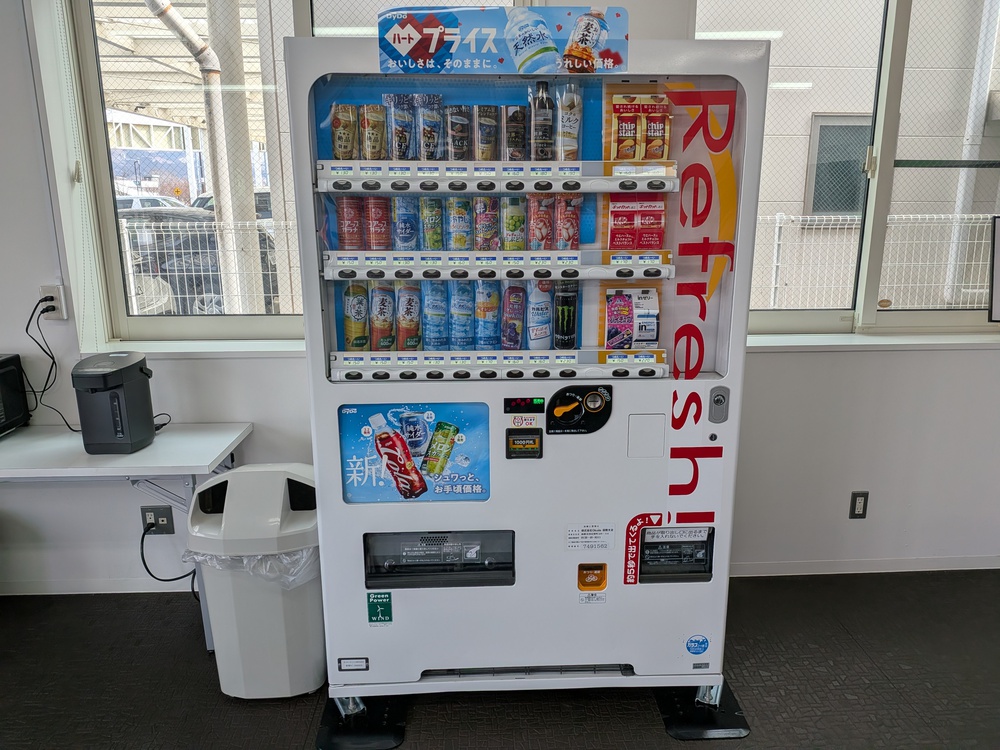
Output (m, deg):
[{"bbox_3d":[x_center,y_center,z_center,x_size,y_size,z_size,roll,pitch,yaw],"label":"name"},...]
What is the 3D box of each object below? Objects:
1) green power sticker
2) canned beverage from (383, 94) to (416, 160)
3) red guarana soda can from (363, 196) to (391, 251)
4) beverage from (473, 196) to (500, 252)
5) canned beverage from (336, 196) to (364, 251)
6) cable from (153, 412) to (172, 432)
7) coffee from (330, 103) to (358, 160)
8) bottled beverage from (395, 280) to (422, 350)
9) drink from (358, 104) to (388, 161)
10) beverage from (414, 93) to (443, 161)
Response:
[{"bbox_3d":[-0.341,0.664,1.970,0.069,0.098,0.003,-1,13,-2],"label":"green power sticker"},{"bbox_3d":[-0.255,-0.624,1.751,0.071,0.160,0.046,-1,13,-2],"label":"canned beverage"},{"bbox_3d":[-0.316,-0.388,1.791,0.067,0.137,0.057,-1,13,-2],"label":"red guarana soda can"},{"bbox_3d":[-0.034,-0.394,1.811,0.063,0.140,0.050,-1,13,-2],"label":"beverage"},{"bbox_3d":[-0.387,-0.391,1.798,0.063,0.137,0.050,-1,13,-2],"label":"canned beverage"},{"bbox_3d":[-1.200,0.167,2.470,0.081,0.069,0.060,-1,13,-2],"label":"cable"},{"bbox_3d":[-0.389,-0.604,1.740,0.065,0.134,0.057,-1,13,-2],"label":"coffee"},{"bbox_3d":[-0.248,-0.167,1.878,0.068,0.204,0.060,-1,13,-2],"label":"bottled beverage"},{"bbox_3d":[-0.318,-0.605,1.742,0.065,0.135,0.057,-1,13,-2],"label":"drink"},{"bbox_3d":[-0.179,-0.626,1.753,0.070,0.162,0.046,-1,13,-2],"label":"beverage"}]

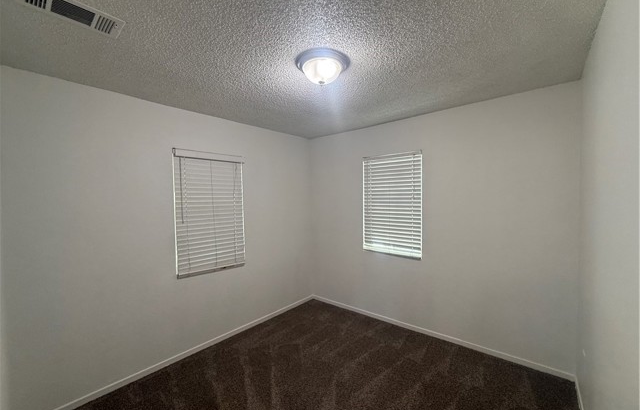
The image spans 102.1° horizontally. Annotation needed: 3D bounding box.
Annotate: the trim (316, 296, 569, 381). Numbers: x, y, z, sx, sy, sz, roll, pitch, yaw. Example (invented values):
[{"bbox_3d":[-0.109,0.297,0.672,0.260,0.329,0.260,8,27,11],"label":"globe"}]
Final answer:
[{"bbox_3d":[0.985,1.417,3.045,2.888,0.058,0.016,0,2,40],"label":"trim"}]

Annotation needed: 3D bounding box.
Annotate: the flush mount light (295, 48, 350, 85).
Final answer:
[{"bbox_3d":[0.021,-0.868,1.708,0.364,0.149,0.364,-1,2,0],"label":"flush mount light"}]

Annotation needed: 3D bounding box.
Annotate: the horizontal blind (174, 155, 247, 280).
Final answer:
[{"bbox_3d":[-1.133,0.082,2.763,0.060,1.235,0.755,0,2,40],"label":"horizontal blind"}]

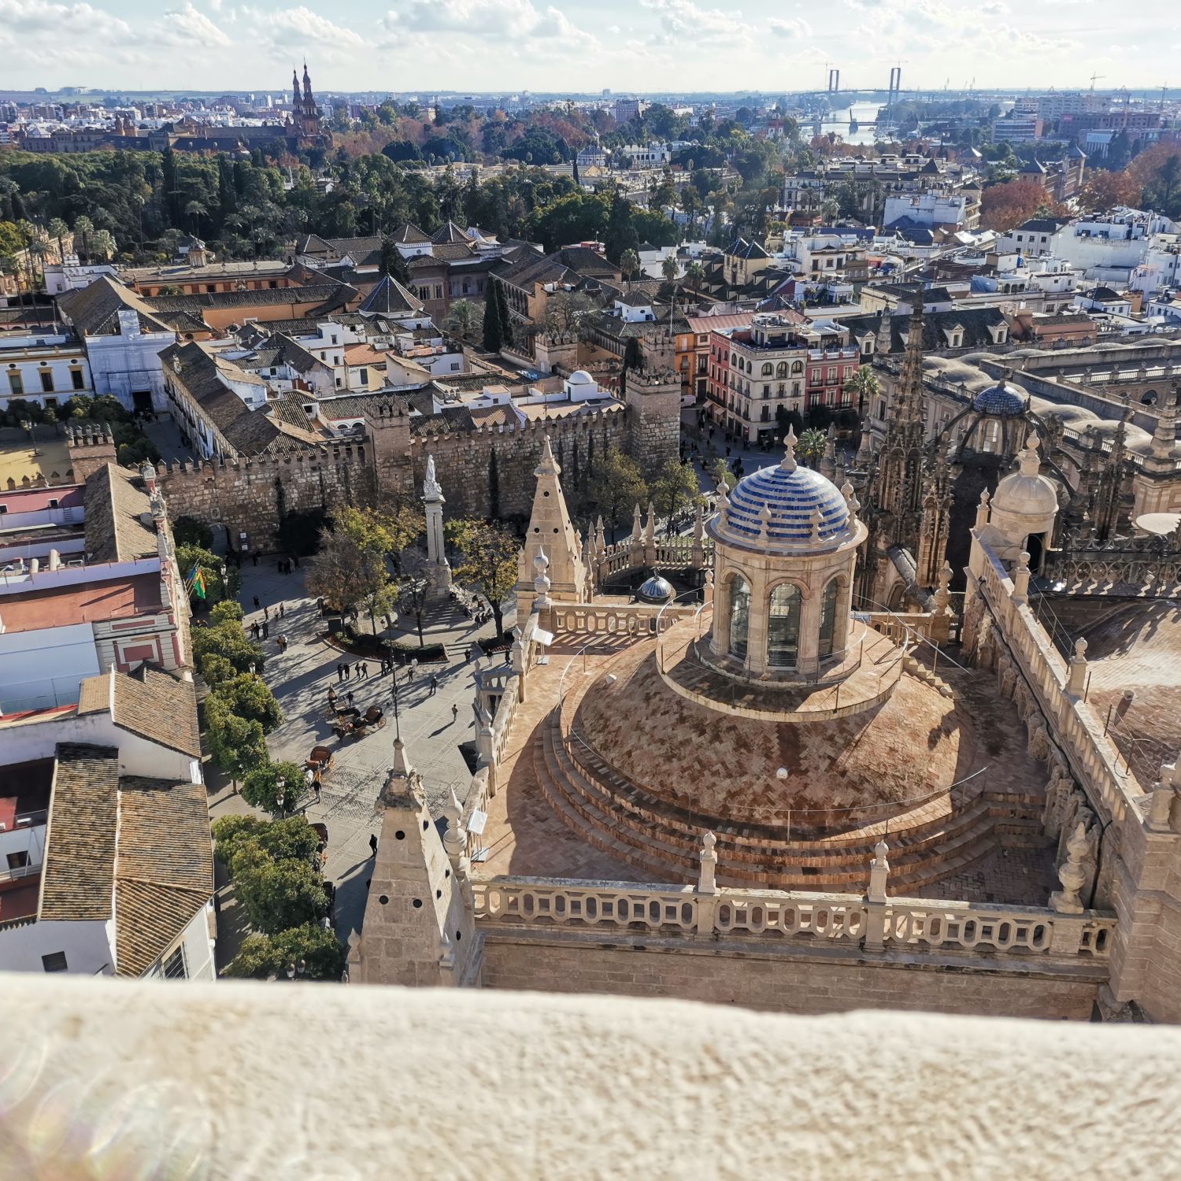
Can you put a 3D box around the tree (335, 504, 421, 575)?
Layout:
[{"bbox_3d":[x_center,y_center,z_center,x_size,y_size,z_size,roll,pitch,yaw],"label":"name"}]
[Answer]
[{"bbox_3d":[-24.921,-5.838,140.493,9.300,9.000,9.000,0,23,0],"label":"tree"}]

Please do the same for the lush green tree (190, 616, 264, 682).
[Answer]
[{"bbox_3d":[-34.083,6.470,111.174,6.100,7.200,6.100,2,23,5],"label":"lush green tree"}]

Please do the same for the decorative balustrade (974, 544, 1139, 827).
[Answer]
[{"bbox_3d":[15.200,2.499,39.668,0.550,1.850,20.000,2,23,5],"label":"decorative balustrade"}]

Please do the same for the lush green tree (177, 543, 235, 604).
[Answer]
[{"bbox_3d":[-41.695,-1.658,128.390,6.400,6.800,6.200,0,23,0],"label":"lush green tree"}]

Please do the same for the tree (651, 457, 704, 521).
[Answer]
[{"bbox_3d":[10.870,-11.643,149.379,6.600,10.400,6.600,2,23,5],"label":"tree"}]

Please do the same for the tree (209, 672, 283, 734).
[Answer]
[{"bbox_3d":[-30.701,11.028,105.831,6.000,5.600,6.000,0,23,0],"label":"tree"}]

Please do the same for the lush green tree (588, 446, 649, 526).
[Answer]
[{"bbox_3d":[3.264,-11.474,143.666,7.400,12.870,7.200,0,23,0],"label":"lush green tree"}]

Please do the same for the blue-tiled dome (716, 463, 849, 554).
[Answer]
[{"bbox_3d":[6.710,-3.227,39.723,4.400,2.150,4.400,2,23,5],"label":"blue-tiled dome"}]

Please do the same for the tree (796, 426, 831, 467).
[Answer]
[{"bbox_3d":[31.927,-19.141,168.915,4.800,8.800,4.800,2,23,5],"label":"tree"}]

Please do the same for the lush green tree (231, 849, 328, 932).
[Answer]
[{"bbox_3d":[-20.415,20.251,78.004,6.400,5.800,6.200,0,23,0],"label":"lush green tree"}]

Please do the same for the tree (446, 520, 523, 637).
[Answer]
[{"bbox_3d":[-10.721,-0.714,123.652,8.000,12.200,8.000,0,23,0],"label":"tree"}]

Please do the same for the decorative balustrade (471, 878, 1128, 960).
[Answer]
[{"bbox_3d":[5.648,9.355,34.169,18.000,1.600,0.550,2,23,5],"label":"decorative balustrade"}]

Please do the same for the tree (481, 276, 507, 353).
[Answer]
[{"bbox_3d":[-20.400,-57.078,246.544,4.600,16.480,4.400,0,23,0],"label":"tree"}]

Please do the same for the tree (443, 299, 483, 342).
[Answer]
[{"bbox_3d":[-26.290,-53.473,245.233,7.800,12.500,7.800,2,23,5],"label":"tree"}]

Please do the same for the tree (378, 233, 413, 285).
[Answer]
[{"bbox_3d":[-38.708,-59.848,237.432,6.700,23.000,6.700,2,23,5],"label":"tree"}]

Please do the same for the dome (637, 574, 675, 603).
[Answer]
[{"bbox_3d":[3.435,-0.038,62.289,2.000,1.250,2.000,2,23,6],"label":"dome"}]

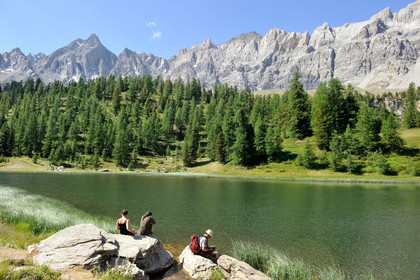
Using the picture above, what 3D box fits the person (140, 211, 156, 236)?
[{"bbox_3d":[-2.152,2.992,9.800,0.500,0.870,0.700,-2,-4,37],"label":"person"}]

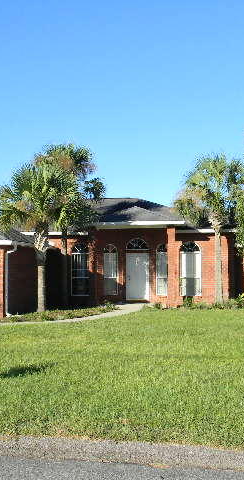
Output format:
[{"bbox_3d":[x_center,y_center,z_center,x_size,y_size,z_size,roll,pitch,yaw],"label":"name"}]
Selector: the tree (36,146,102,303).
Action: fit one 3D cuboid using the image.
[{"bbox_3d":[-2.142,-0.561,21.157,2.770,6.560,2.800,0,-3,0],"label":"tree"}]

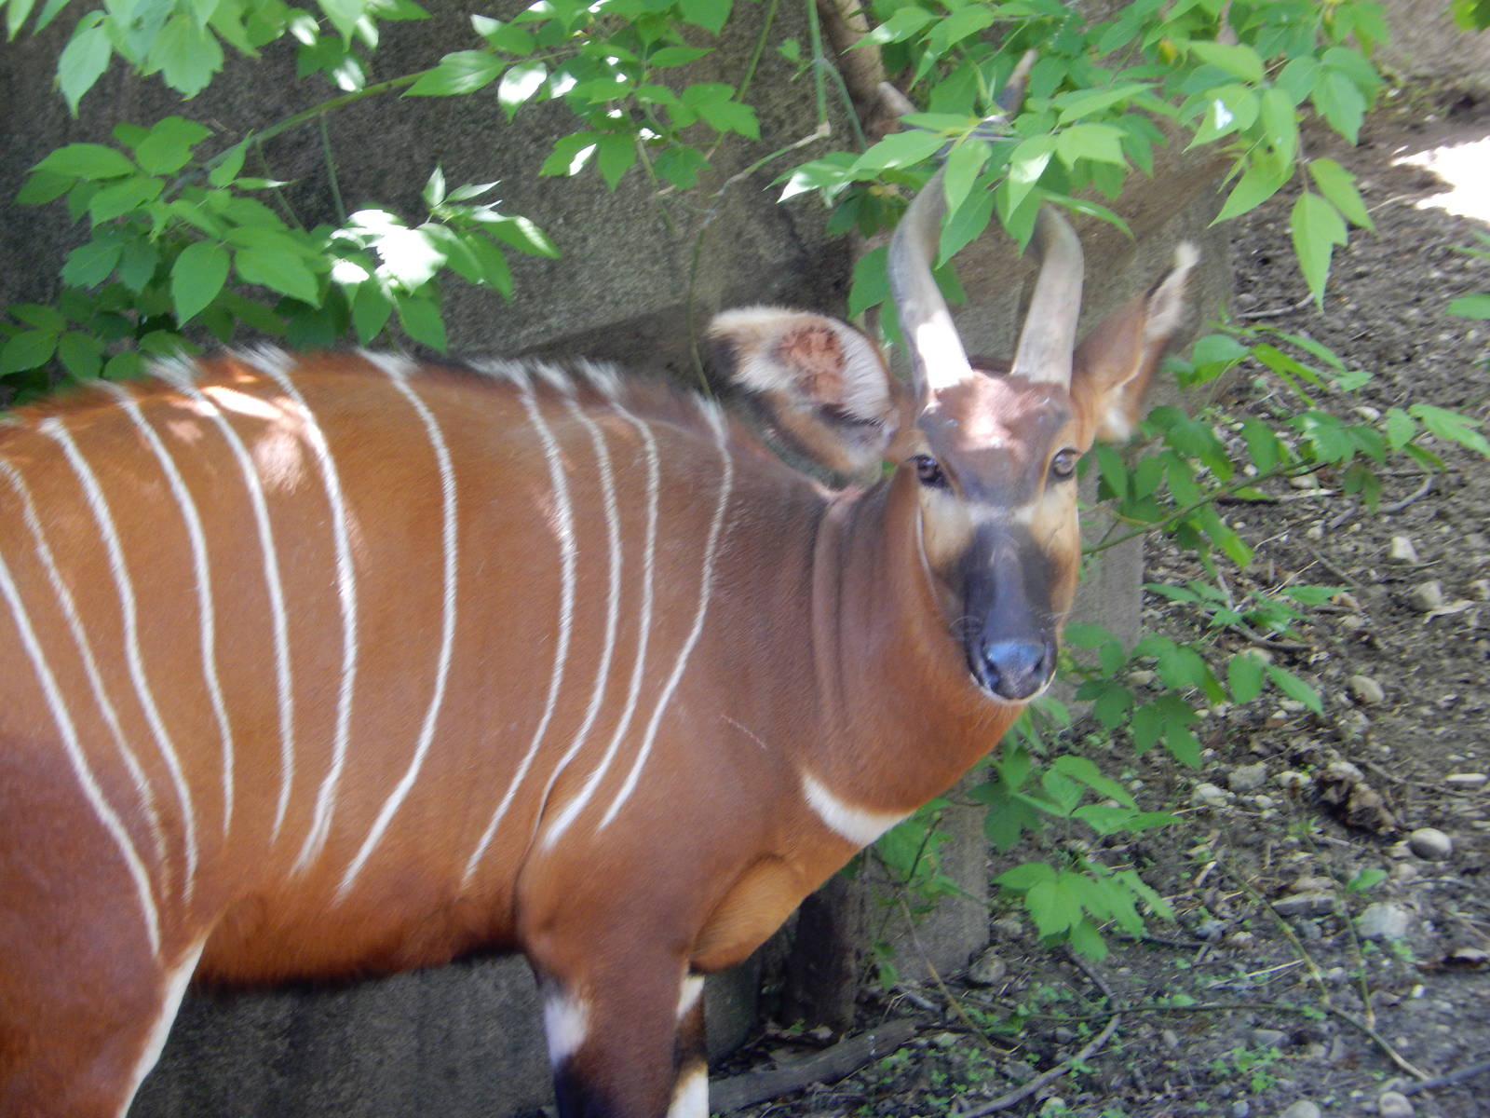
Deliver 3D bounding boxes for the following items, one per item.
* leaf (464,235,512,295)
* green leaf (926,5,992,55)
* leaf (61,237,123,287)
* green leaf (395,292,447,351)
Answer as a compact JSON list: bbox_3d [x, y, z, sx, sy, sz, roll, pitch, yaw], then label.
[{"bbox_3d":[-0.266,-0.304,11.900,0.051,0.063,0.030,0,9,0],"label":"leaf"},{"bbox_3d":[0.218,-0.538,11.700,0.083,0.016,0.043,-28,49,-15],"label":"green leaf"},{"bbox_3d":[-0.693,-0.315,12.200,0.081,0.016,0.050,-33,59,-15],"label":"leaf"},{"bbox_3d":[-0.353,-0.258,12.500,0.047,0.082,0.014,-35,-19,-14],"label":"green leaf"}]

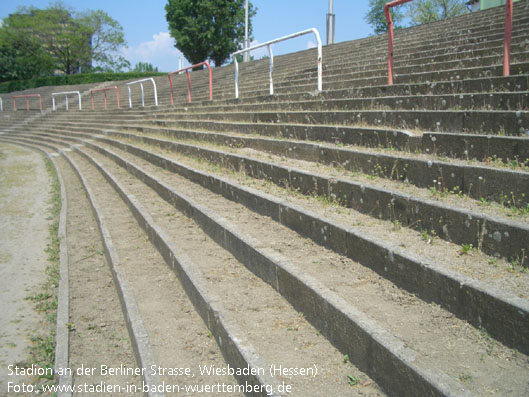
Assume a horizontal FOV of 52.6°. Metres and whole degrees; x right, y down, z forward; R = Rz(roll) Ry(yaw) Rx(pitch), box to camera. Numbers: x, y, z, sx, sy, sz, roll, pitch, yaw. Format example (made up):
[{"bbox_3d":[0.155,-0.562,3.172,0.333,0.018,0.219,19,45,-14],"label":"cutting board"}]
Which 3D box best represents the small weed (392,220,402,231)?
[{"bbox_3d":[0.878,0.178,3.530,0.057,0.058,0.053,1,9,0],"label":"small weed"}]

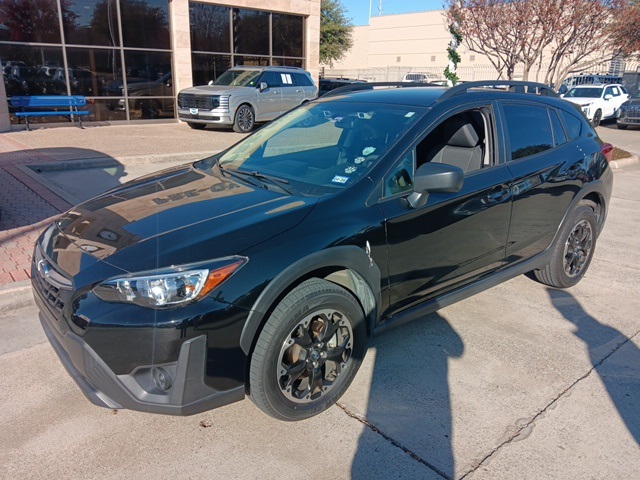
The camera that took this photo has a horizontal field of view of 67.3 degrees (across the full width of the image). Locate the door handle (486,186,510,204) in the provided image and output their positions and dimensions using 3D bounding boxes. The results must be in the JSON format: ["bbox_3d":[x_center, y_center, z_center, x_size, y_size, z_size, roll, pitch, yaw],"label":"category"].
[{"bbox_3d":[1.083,-0.281,2.925,0.220,0.055,0.050,-13,21,-37],"label":"door handle"}]

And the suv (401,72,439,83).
[{"bbox_3d":[6.250,-9.400,29.500,1.950,1.780,4.800,9,20,22],"label":"suv"}]

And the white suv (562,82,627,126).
[{"bbox_3d":[12.664,-6.368,22.556,4.980,1.750,1.980,-15,24,-41],"label":"white suv"}]

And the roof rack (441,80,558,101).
[{"bbox_3d":[1.257,-1.012,3.259,1.470,0.135,0.080,-13,21,-37],"label":"roof rack"}]

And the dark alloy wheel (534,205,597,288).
[{"bbox_3d":[2.008,0.047,3.921,0.690,0.690,0.225,-13,21,-37],"label":"dark alloy wheel"}]

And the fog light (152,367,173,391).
[{"bbox_3d":[-0.643,0.568,1.981,0.065,0.105,0.100,-13,21,-37],"label":"fog light"}]

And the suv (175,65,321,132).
[{"bbox_3d":[-2.019,-4.451,15.004,2.000,1.790,5.060,12,21,30],"label":"suv"}]

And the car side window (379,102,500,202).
[{"bbox_3d":[0.664,-0.510,2.646,1.110,0.480,0.060,-13,3,-37],"label":"car side window"}]

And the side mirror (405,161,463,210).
[{"bbox_3d":[0.579,-0.287,2.463,0.170,0.200,0.240,-13,21,-37],"label":"side mirror"}]

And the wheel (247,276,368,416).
[{"bbox_3d":[-0.074,0.520,2.327,0.690,0.690,0.225,-13,21,-37],"label":"wheel"}]

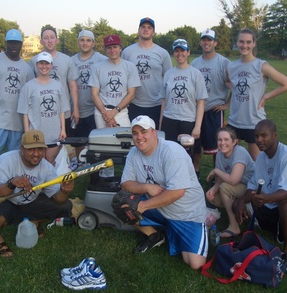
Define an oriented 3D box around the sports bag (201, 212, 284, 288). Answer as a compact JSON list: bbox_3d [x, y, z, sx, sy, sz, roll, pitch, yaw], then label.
[{"bbox_3d":[0.765,0.795,2.865,0.480,0.255,0.280,8,15,29],"label":"sports bag"}]

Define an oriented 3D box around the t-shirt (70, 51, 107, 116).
[{"bbox_3d":[-0.633,-0.698,4.512,0.540,0.740,0.310,0,13,0],"label":"t-shirt"}]

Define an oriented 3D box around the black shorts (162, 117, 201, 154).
[{"bbox_3d":[0.372,-0.127,3.870,0.400,0.400,0.280,-1,13,-3],"label":"black shorts"}]

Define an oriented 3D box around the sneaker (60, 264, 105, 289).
[{"bbox_3d":[-0.408,0.890,2.709,0.300,0.135,0.112,2,13,8],"label":"sneaker"}]

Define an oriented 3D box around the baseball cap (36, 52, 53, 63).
[{"bbox_3d":[-0.929,-0.835,3.720,0.170,0.140,0.255,-3,13,-13],"label":"baseball cap"}]

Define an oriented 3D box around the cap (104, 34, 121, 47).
[{"bbox_3d":[-0.298,-1.018,3.820,0.175,0.140,0.260,1,13,4],"label":"cap"}]

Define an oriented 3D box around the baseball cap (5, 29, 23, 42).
[{"bbox_3d":[-1.245,-1.062,3.800,0.175,0.140,0.260,-4,14,-17],"label":"baseball cap"}]

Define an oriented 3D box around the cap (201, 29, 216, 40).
[{"bbox_3d":[0.748,-1.296,4.564,0.180,0.145,0.260,5,14,19],"label":"cap"}]

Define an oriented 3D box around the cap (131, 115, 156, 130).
[{"bbox_3d":[0.000,-0.171,2.793,0.178,0.125,0.255,5,14,19],"label":"cap"}]

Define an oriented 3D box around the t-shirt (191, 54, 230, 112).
[{"bbox_3d":[0.759,-0.731,4.480,0.500,0.660,0.290,5,14,21],"label":"t-shirt"}]

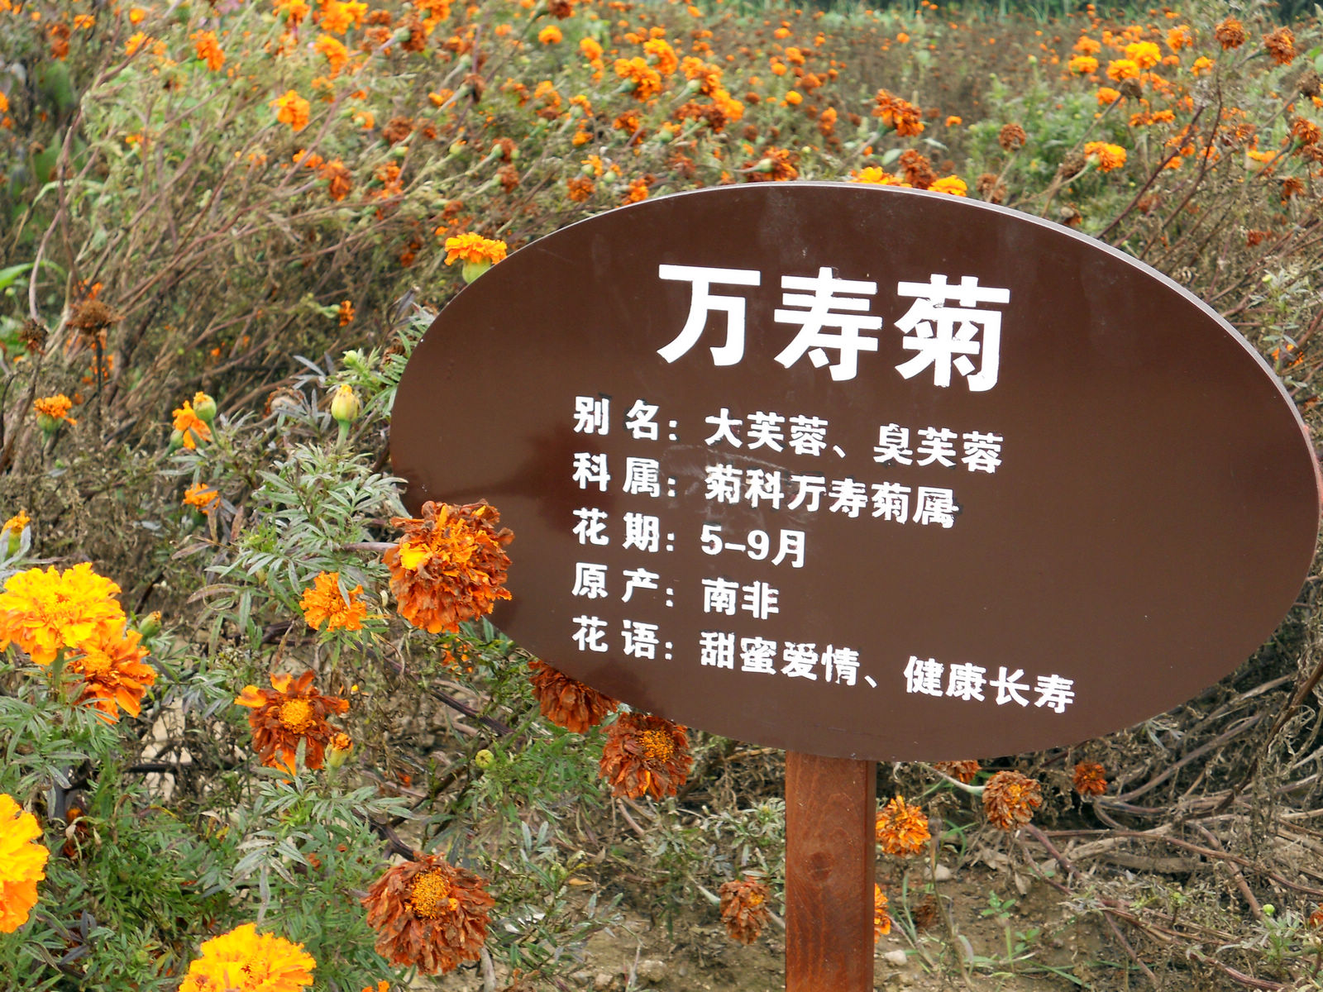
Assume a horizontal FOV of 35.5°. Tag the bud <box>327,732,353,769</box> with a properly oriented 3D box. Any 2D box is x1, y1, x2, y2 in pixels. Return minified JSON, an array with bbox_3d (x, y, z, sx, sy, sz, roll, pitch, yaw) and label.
[{"bbox_3d":[-0.182,0.144,1.170,0.015,0.020,0.015,10,15,-7],"label":"bud"}]

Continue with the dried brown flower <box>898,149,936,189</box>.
[{"bbox_3d":[0.297,-0.378,2.400,0.044,0.047,0.042,7,-28,24],"label":"dried brown flower"}]

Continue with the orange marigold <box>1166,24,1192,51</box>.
[{"bbox_3d":[1.078,-0.954,4.300,0.053,0.050,0.051,4,15,13],"label":"orange marigold"}]

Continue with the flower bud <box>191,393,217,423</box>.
[{"bbox_3d":[-0.299,-0.058,1.350,0.015,0.020,0.015,-13,15,-12],"label":"flower bud"}]

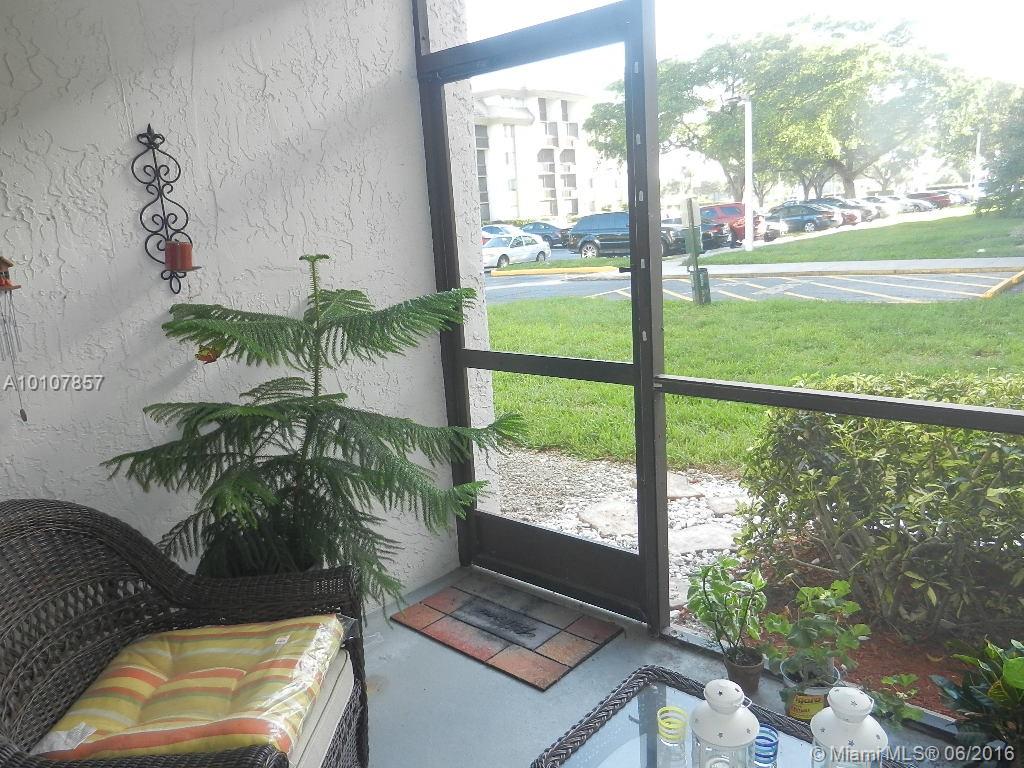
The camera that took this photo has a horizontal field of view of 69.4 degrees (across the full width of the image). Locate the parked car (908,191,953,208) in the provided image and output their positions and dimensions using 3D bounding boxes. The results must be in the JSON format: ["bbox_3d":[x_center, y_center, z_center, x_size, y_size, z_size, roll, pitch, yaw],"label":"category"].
[{"bbox_3d":[38.209,-17.196,69.000,4.600,1.480,1.820,7,16,41],"label":"parked car"}]

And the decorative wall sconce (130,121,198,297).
[{"bbox_3d":[-0.974,-0.499,2.119,0.118,0.485,0.142,7,16,40],"label":"decorative wall sconce"}]

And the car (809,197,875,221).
[{"bbox_3d":[18.653,-10.353,44.000,4.600,1.520,1.820,7,16,42],"label":"car"}]

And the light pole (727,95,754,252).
[{"bbox_3d":[8.134,-7.422,26.403,1.000,5.320,0.300,5,15,34],"label":"light pole"}]

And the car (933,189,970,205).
[{"bbox_3d":[47.811,-20.483,81.000,4.600,1.500,1.800,5,15,36],"label":"car"}]

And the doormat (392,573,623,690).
[{"bbox_3d":[-0.036,0.891,2.766,0.765,0.012,0.450,8,17,42],"label":"doormat"}]

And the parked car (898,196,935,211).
[{"bbox_3d":[33.268,-15.309,63.000,4.500,1.450,1.800,7,16,42],"label":"parked car"}]

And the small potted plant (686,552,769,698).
[{"bbox_3d":[0.660,0.738,2.265,0.240,0.440,0.230,-7,13,-16],"label":"small potted plant"}]

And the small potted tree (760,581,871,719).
[{"bbox_3d":[0.857,0.773,2.112,0.310,0.410,0.300,7,16,40],"label":"small potted tree"}]

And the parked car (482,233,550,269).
[{"bbox_3d":[-0.165,-6.282,34.800,1.720,1.410,4.400,7,16,40],"label":"parked car"}]

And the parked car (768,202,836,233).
[{"bbox_3d":[15.826,-9.271,41.500,4.700,1.460,1.820,5,15,34],"label":"parked car"}]

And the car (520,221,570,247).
[{"bbox_3d":[1.565,-8.153,40.600,4.600,1.450,1.800,7,16,41],"label":"car"}]

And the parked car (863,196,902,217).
[{"bbox_3d":[25.694,-12.721,53.000,4.500,1.480,1.800,7,16,42],"label":"parked car"}]

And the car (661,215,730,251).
[{"bbox_3d":[7.115,-6.508,31.600,1.820,1.480,4.600,-15,16,-41],"label":"car"}]

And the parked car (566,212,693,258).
[{"bbox_3d":[4.628,-5.777,29.000,4.800,1.760,1.910,3,14,27],"label":"parked car"}]

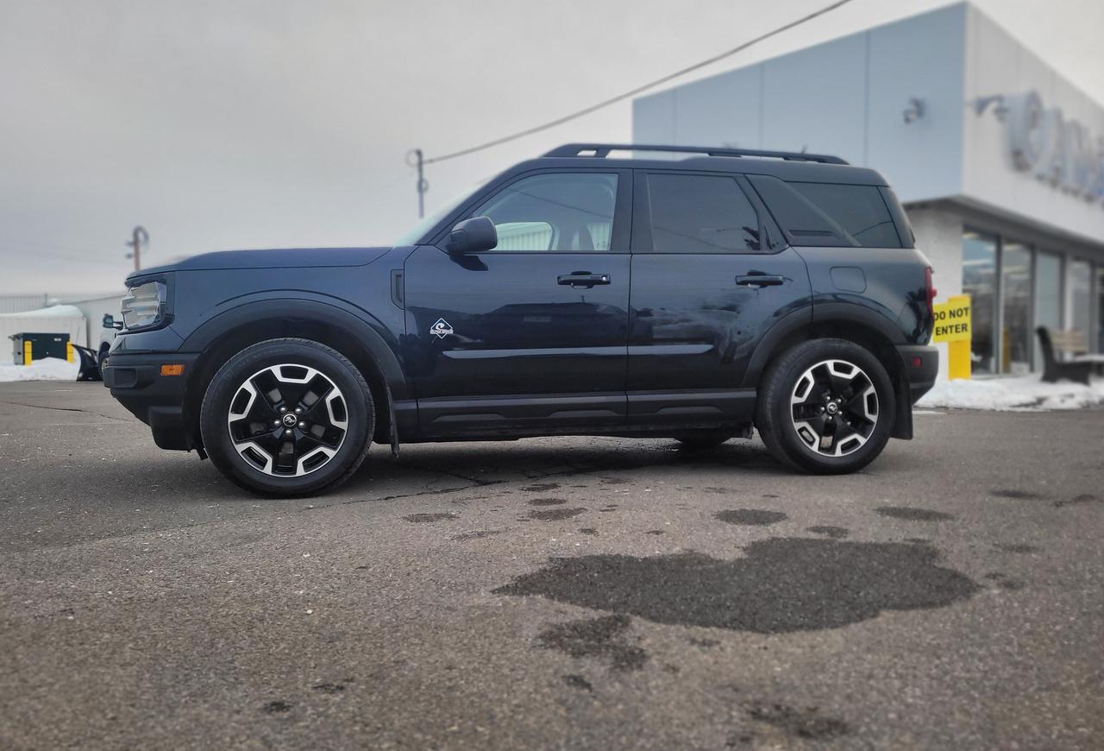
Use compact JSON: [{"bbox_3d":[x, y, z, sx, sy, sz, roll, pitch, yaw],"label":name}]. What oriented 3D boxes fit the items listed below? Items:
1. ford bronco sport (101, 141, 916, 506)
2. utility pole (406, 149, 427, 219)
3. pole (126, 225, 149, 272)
[{"bbox_3d":[-0.064,-0.371,4.769,4.387,1.760,1.970,-1,2,-14],"label":"ford bronco sport"},{"bbox_3d":[-6.541,-5.936,41.167,0.950,10.608,0.400,0,2,0],"label":"utility pole"},{"bbox_3d":[-27.513,-5.489,55.139,1.200,8.877,0.400,0,2,0],"label":"pole"}]

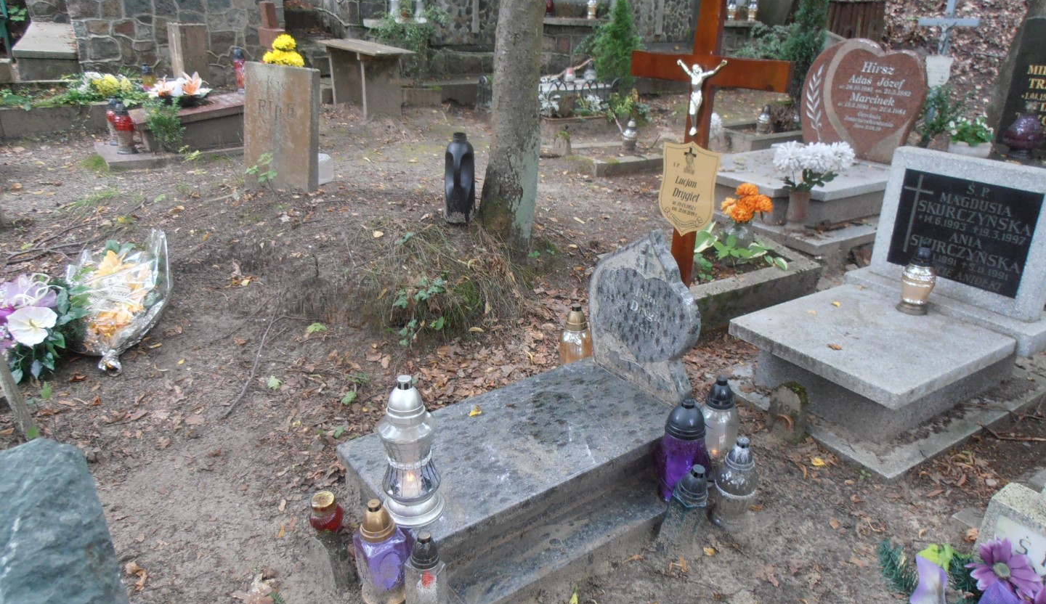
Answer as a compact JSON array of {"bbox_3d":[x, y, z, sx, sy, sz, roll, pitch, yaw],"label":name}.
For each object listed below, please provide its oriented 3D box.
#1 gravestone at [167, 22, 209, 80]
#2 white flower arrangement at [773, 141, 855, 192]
[{"bbox_3d":[-2.709,-2.011,5.900,0.240,0.510,0.250,-19,28,-41],"label":"gravestone"},{"bbox_3d":[1.550,-0.730,3.870,0.410,0.240,0.270,9,22,21],"label":"white flower arrangement"}]

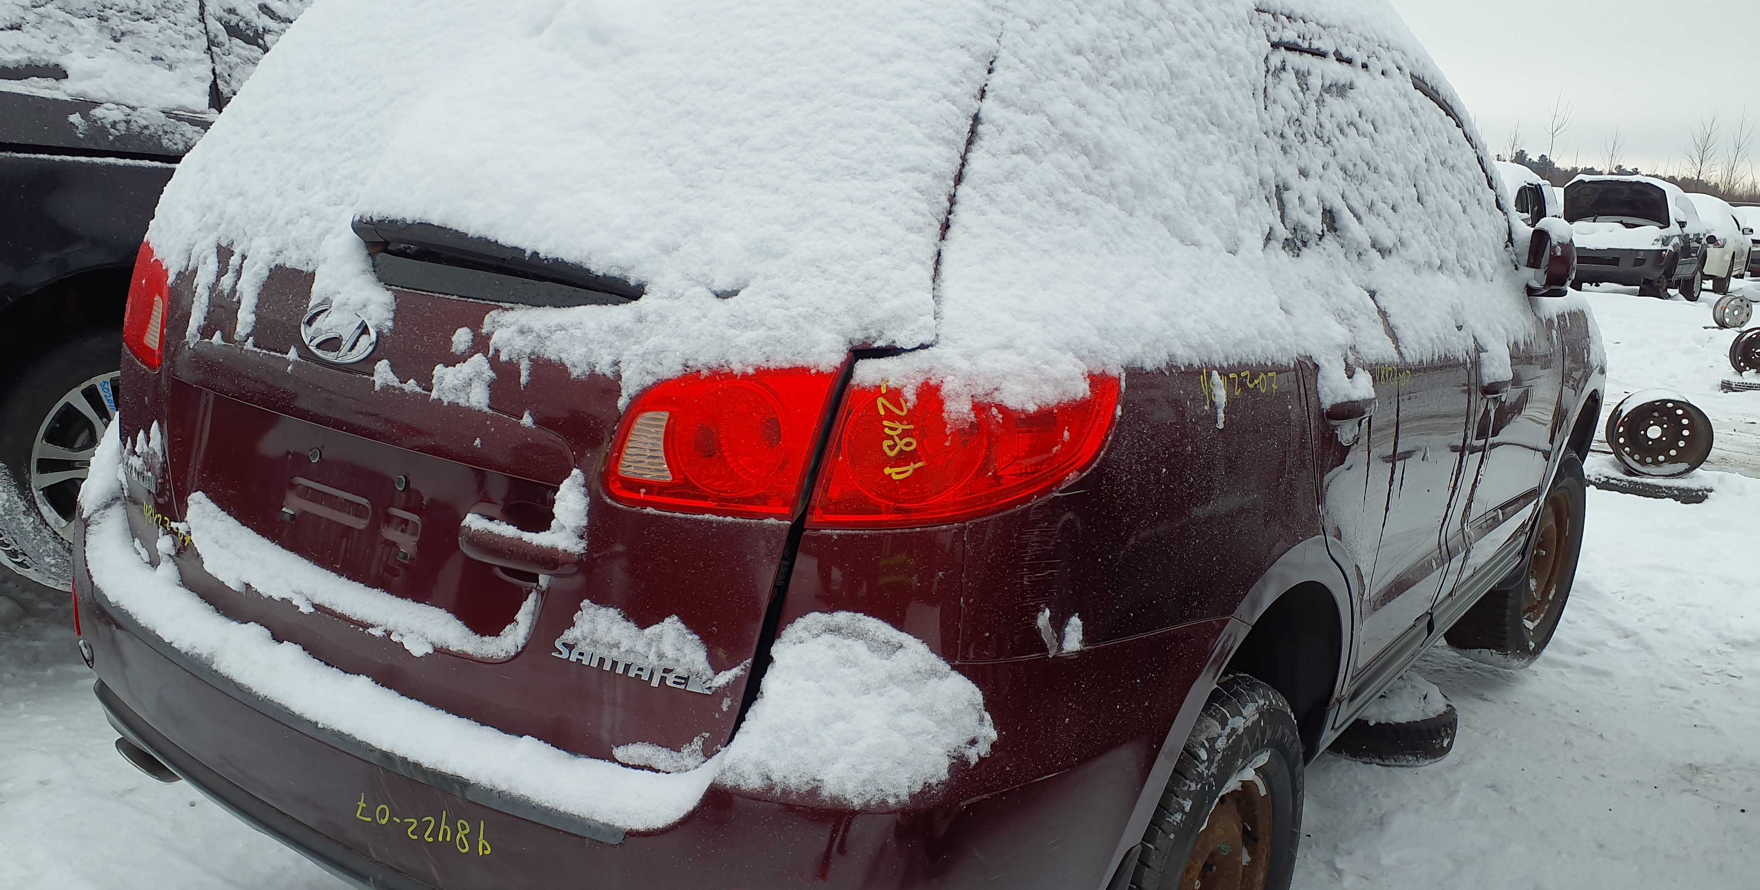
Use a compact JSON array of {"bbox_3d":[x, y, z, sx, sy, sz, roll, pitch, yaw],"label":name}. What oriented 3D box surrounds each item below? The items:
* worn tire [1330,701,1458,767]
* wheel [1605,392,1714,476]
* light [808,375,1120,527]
[{"bbox_3d":[1.351,0.732,3.750,0.610,0.170,0.610,12,15,36],"label":"worn tire"},{"bbox_3d":[4.038,-0.056,6.718,0.440,0.440,0.195,6,14,16],"label":"wheel"},{"bbox_3d":[0.104,-0.021,1.403,0.160,0.170,0.400,12,15,36],"label":"light"}]

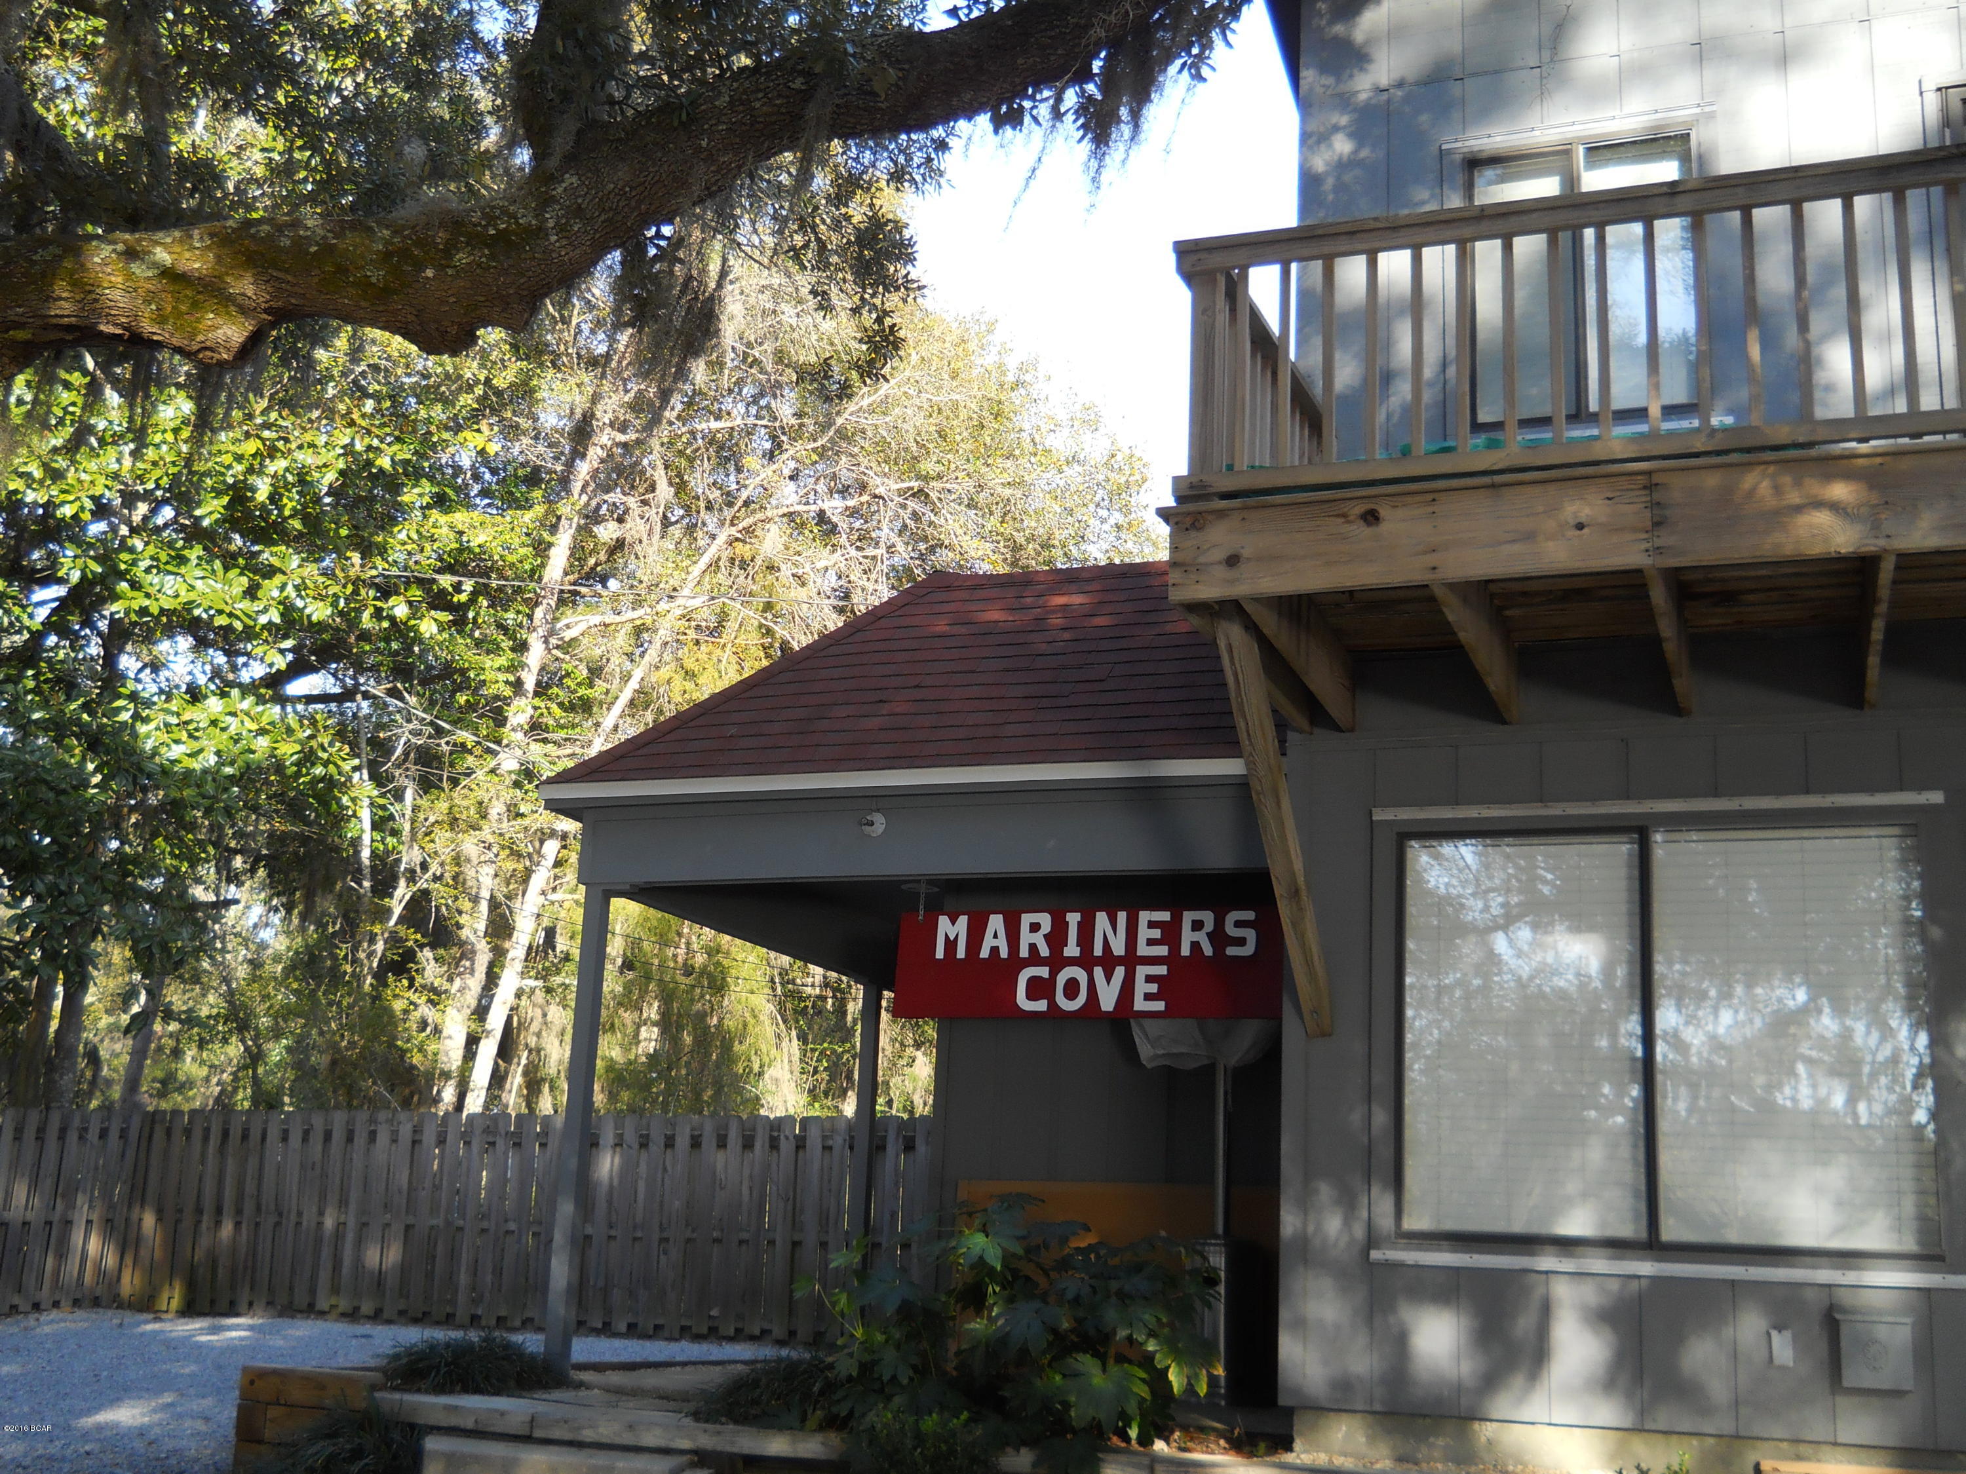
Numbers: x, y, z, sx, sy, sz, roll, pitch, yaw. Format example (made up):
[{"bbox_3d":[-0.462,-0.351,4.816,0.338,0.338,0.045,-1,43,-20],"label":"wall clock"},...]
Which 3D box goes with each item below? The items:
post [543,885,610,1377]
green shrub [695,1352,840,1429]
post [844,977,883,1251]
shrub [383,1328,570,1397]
[{"bbox_3d":[-1.887,1.814,9.779,0.090,2.260,0.090,-3,-15,21],"label":"post"},{"bbox_3d":[-0.797,2.499,8.125,0.680,0.250,0.640,4,-14,-4],"label":"green shrub"},{"bbox_3d":[-0.731,2.598,12.758,0.090,2.240,0.090,-3,-15,21],"label":"post"},{"bbox_3d":[-2.186,2.676,9.060,0.840,0.220,0.720,6,-14,-12],"label":"shrub"}]

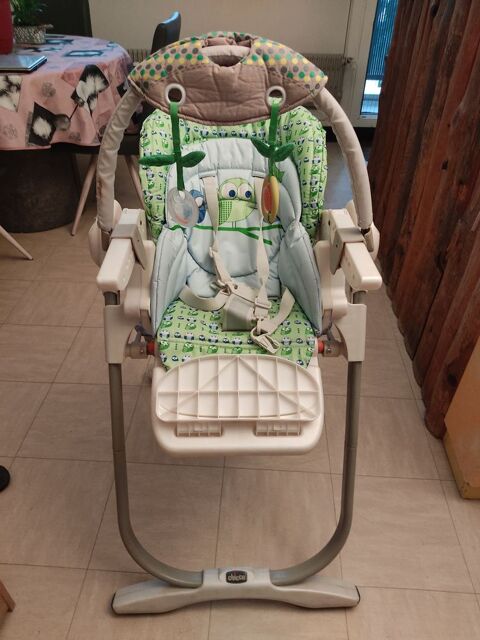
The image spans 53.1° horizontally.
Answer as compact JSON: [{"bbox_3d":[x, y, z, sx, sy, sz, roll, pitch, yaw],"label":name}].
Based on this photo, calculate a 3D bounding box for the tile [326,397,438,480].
[{"bbox_3d":[0.417,0.352,1.469,0.302,0.010,0.302,2,38,2],"label":"tile"}]

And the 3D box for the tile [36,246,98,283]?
[{"bbox_3d":[-0.740,-0.253,2.217,0.302,0.010,0.302,2,38,2],"label":"tile"}]

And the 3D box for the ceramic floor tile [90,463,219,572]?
[{"bbox_3d":[-0.202,0.511,1.255,0.302,0.010,0.302,2,38,2],"label":"ceramic floor tile"}]

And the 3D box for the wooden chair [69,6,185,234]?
[{"bbox_3d":[-0.594,-0.938,2.352,0.570,0.920,0.460,0,38,-1],"label":"wooden chair"}]

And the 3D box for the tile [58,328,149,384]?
[{"bbox_3d":[-0.474,0.129,1.741,0.302,0.010,0.302,2,38,2],"label":"tile"}]

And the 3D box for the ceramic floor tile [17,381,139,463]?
[{"bbox_3d":[-0.489,0.314,1.502,0.302,0.010,0.302,2,38,2],"label":"ceramic floor tile"}]

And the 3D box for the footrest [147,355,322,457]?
[{"bbox_3d":[-0.005,0.167,0.940,0.328,0.195,0.065,-1,-7,-2],"label":"footrest"}]

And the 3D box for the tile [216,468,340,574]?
[{"bbox_3d":[0.099,0.525,1.246,0.302,0.010,0.302,2,38,2],"label":"tile"}]

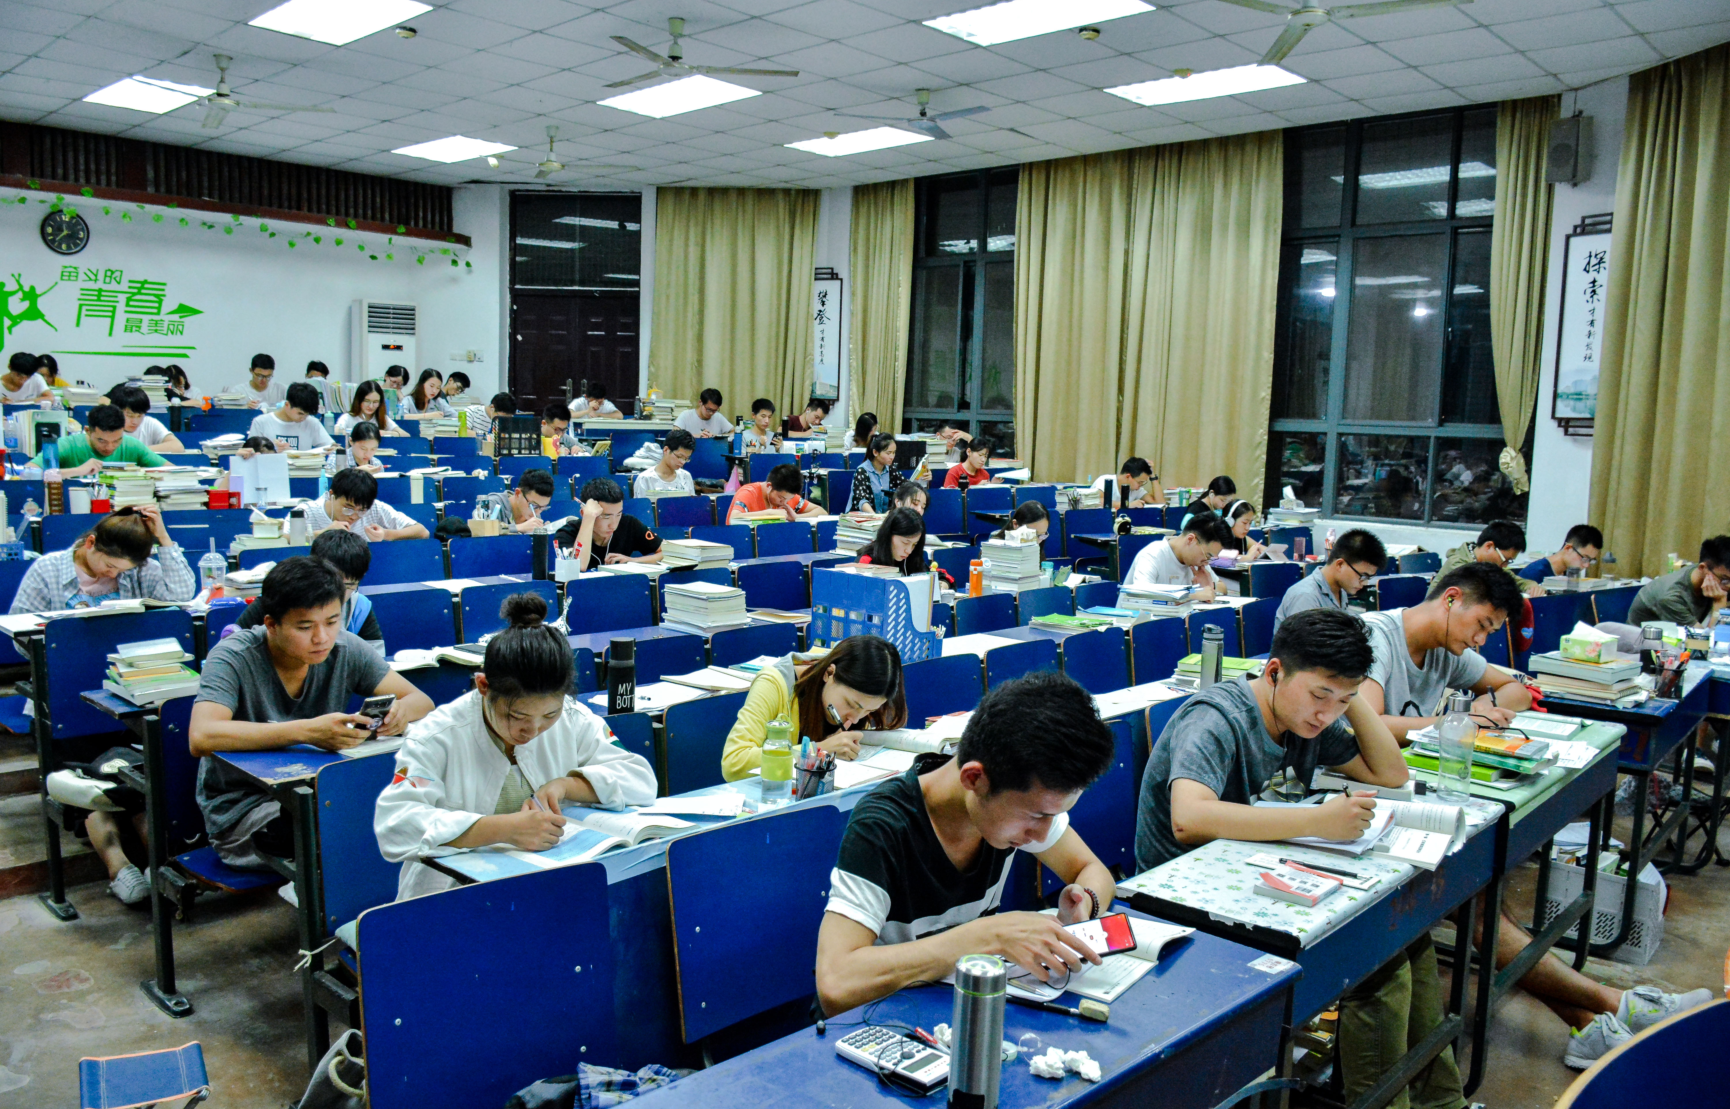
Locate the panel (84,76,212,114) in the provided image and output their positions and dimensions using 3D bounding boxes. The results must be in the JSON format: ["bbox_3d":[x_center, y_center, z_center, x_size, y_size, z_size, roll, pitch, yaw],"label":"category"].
[{"bbox_3d":[-5.069,-3.281,9.229,1.190,0.060,0.590,7,8,43],"label":"panel"}]

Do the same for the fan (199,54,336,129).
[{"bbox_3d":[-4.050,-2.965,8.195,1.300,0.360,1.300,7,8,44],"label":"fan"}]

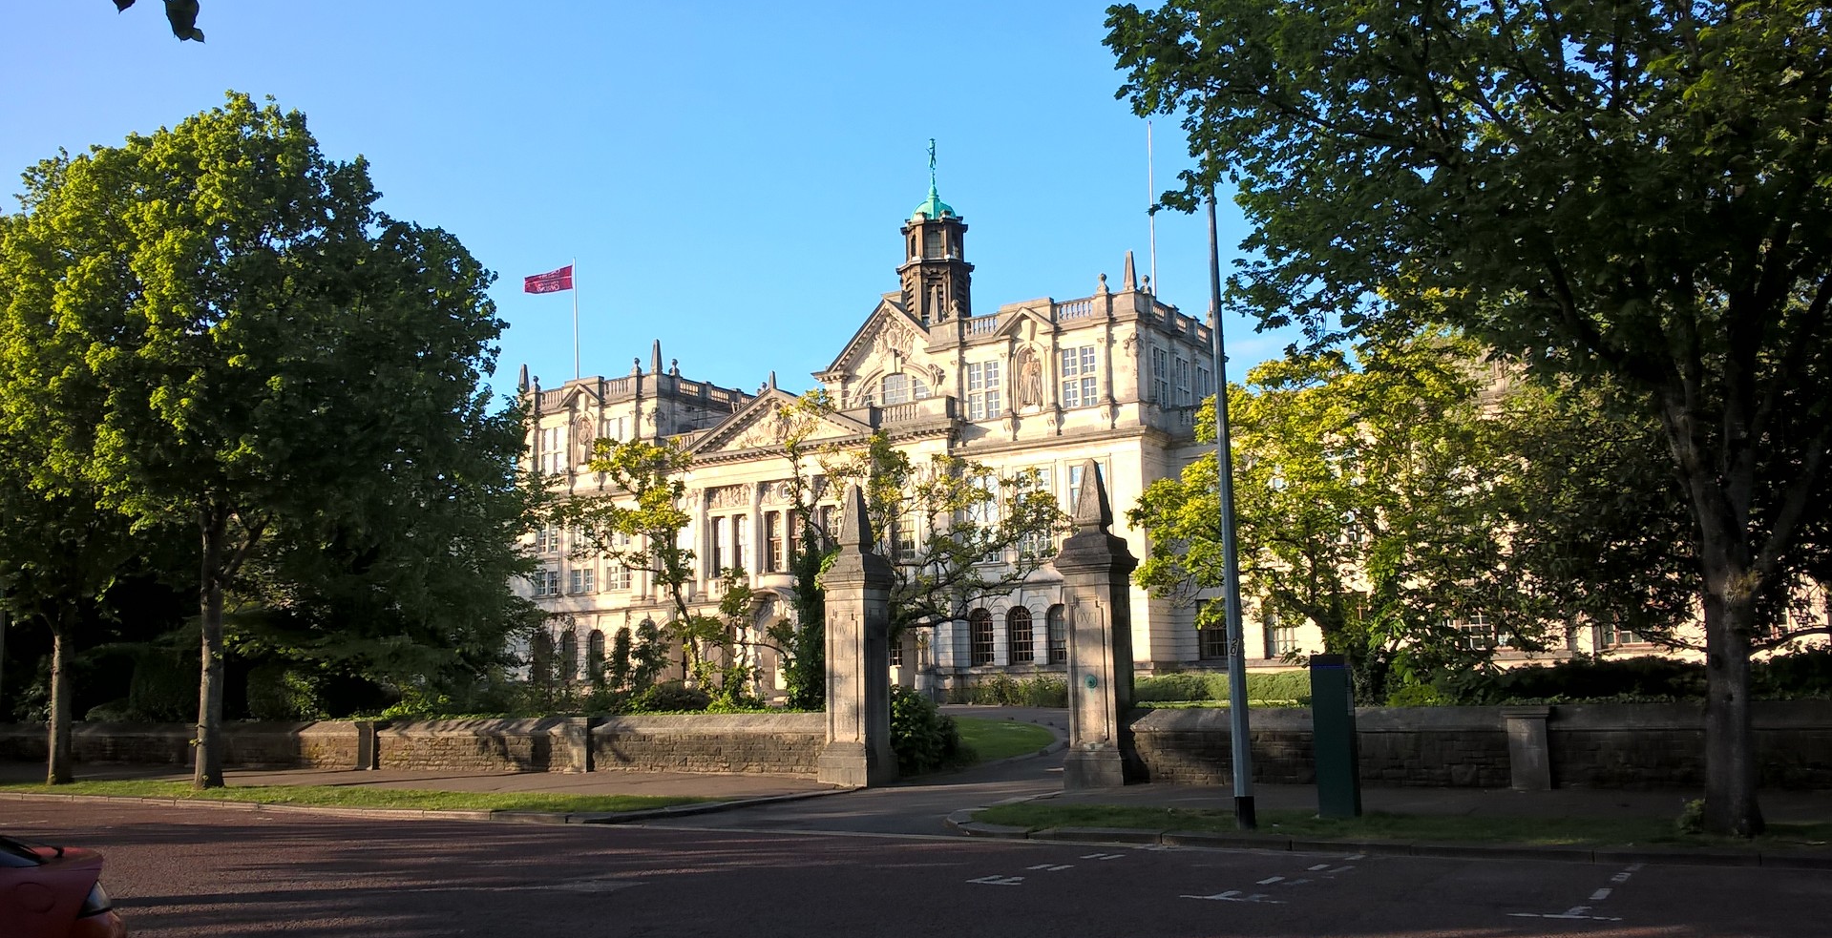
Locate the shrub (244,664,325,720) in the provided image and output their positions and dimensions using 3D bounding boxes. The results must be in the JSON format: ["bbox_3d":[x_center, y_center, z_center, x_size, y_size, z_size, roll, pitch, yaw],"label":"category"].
[{"bbox_3d":[-14.691,5.676,33.890,1.900,2.300,1.900,-6,-9,31],"label":"shrub"}]

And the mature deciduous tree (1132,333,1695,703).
[{"bbox_3d":[8.714,1.317,25.540,9.700,7.400,8.600,-6,-9,31],"label":"mature deciduous tree"}]

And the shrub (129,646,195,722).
[{"bbox_3d":[-18.697,5.865,36.100,1.900,2.750,1.900,-6,-9,31],"label":"shrub"}]

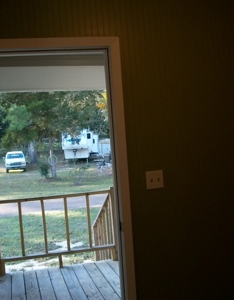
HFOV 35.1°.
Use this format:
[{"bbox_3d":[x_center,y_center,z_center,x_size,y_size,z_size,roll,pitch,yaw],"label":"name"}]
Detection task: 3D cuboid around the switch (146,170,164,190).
[{"bbox_3d":[0.240,0.188,2.355,0.116,0.115,0.018,-4,2,-10],"label":"switch"}]

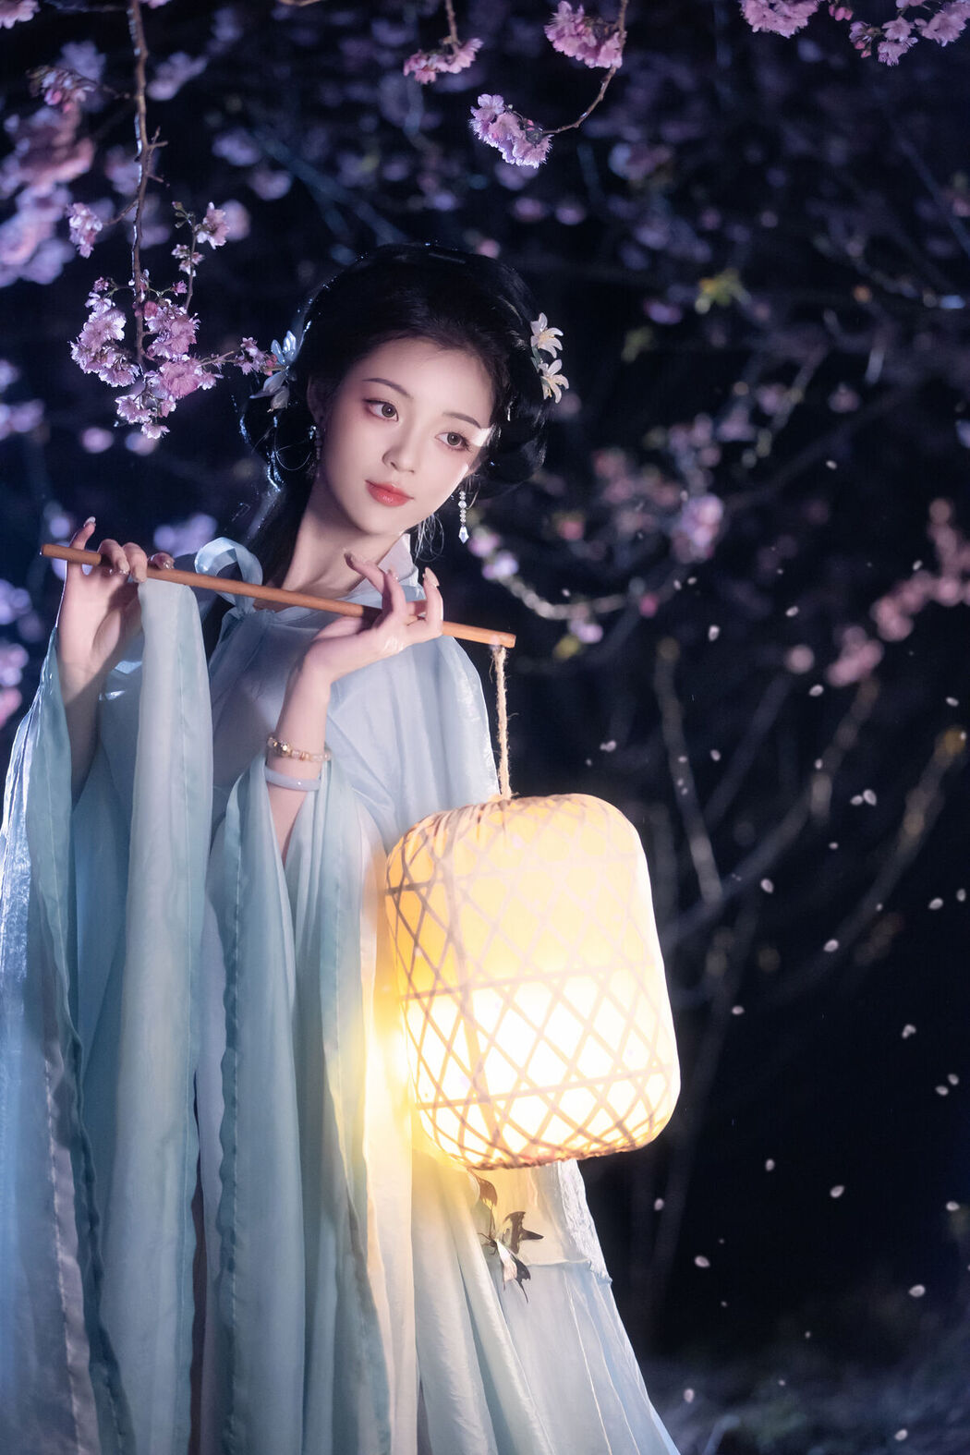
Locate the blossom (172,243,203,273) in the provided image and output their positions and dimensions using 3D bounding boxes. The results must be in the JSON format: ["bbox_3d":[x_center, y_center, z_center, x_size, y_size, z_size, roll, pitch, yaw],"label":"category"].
[{"bbox_3d":[-0.244,-0.385,2.980,0.025,0.025,0.026,-1,0,0],"label":"blossom"}]

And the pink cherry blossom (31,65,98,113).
[{"bbox_3d":[-0.370,-0.562,3.200,0.059,0.043,0.045,-1,0,12],"label":"pink cherry blossom"}]

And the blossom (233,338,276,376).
[{"bbox_3d":[-0.189,-0.303,2.970,0.035,0.031,0.033,-1,0,0],"label":"blossom"}]

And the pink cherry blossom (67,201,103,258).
[{"bbox_3d":[-0.332,-0.413,3.020,0.029,0.046,0.034,-1,0,12],"label":"pink cherry blossom"}]

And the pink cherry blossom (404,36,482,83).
[{"bbox_3d":[-0.035,-0.566,3.080,0.066,0.041,0.052,-1,0,0],"label":"pink cherry blossom"}]

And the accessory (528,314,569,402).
[{"bbox_3d":[0.054,-0.311,3.060,0.036,0.074,0.035,-12,0,-40],"label":"accessory"}]

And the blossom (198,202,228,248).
[{"bbox_3d":[-0.228,-0.422,3.050,0.026,0.038,0.027,-1,0,0],"label":"blossom"}]

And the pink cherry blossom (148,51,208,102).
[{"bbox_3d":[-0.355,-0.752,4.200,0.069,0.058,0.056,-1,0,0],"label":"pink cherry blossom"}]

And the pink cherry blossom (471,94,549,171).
[{"bbox_3d":[0.021,-0.504,3.080,0.069,0.062,0.056,-1,0,0],"label":"pink cherry blossom"}]

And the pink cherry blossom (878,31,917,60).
[{"bbox_3d":[0.351,-0.581,3.100,0.034,0.024,0.030,-1,0,0],"label":"pink cherry blossom"}]

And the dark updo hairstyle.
[{"bbox_3d":[-0.076,-0.265,3.110,0.258,0.305,0.250,19,3,-16],"label":"dark updo hairstyle"}]

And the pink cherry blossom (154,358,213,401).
[{"bbox_3d":[-0.244,-0.283,2.950,0.048,0.035,0.042,-1,0,-5],"label":"pink cherry blossom"}]

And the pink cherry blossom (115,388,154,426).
[{"bbox_3d":[-0.294,-0.268,3.040,0.033,0.032,0.027,-1,0,0],"label":"pink cherry blossom"}]

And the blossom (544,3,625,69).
[{"bbox_3d":[0.084,-0.586,3.080,0.068,0.056,0.056,-1,0,0],"label":"blossom"}]

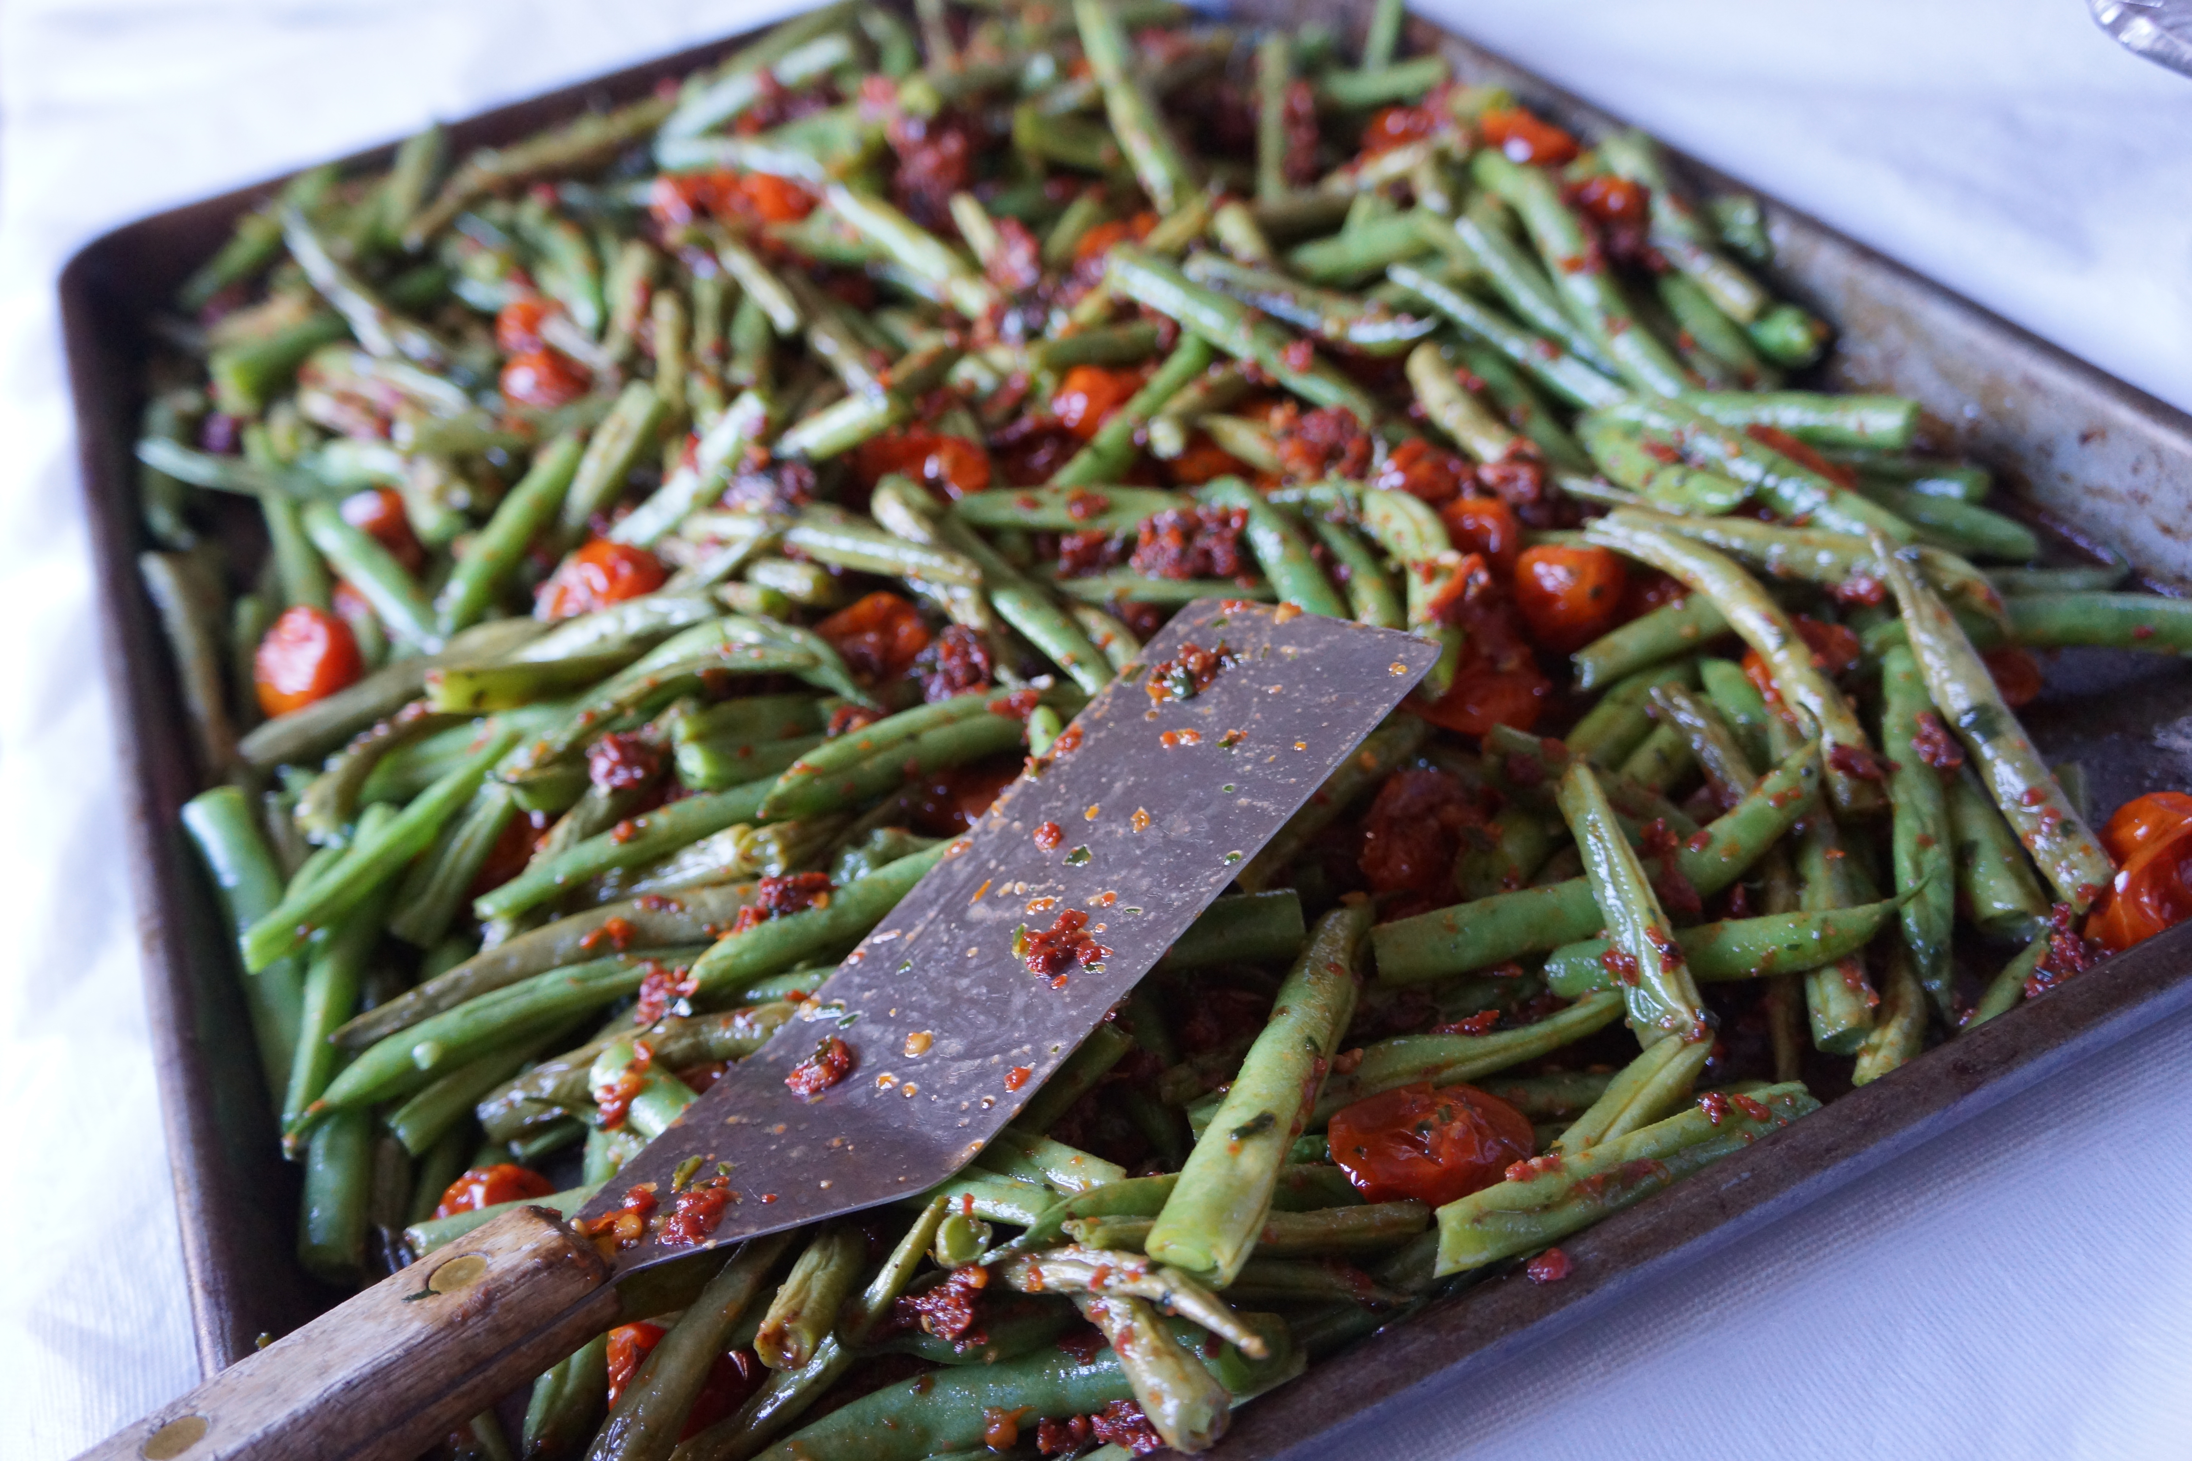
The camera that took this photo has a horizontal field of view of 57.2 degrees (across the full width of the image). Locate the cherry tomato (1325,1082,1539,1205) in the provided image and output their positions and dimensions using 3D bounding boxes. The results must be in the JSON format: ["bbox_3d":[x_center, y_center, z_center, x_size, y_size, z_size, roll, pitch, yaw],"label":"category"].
[{"bbox_3d":[0.043,0.054,0.260,0.026,0.013,0.019,-6,40,5],"label":"cherry tomato"}]

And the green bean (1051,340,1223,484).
[{"bbox_3d":[0.009,-0.064,0.397,0.009,0.009,0.060,15,46,28],"label":"green bean"}]

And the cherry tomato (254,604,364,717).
[{"bbox_3d":[-0.146,-0.013,0.373,0.020,0.019,0.020,-26,42,-19],"label":"cherry tomato"}]

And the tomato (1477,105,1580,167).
[{"bbox_3d":[0.099,-0.135,0.458,0.018,0.014,0.024,-30,43,-21],"label":"tomato"}]

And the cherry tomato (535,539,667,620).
[{"bbox_3d":[-0.092,-0.028,0.375,0.025,0.017,0.019,-14,40,-3],"label":"cherry tomato"}]

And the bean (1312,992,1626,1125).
[{"bbox_3d":[0.049,0.044,0.269,0.051,0.007,0.008,-18,40,-8],"label":"bean"}]

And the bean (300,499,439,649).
[{"bbox_3d":[-0.142,-0.031,0.391,0.009,0.009,0.062,-31,45,-24],"label":"bean"}]

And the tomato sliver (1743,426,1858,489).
[{"bbox_3d":[0.123,-0.048,0.351,0.006,0.007,0.021,-28,43,-19],"label":"tomato sliver"}]

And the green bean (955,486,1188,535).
[{"bbox_3d":[-0.005,-0.041,0.367,0.045,0.008,0.009,4,42,17],"label":"green bean"}]

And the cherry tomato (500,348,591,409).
[{"bbox_3d":[-0.122,-0.078,0.444,0.020,0.015,0.017,-19,41,-11],"label":"cherry tomato"}]

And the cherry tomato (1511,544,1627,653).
[{"bbox_3d":[0.077,-0.021,0.328,0.019,0.018,0.019,0,41,13],"label":"cherry tomato"}]

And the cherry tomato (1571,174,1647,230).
[{"bbox_3d":[0.111,-0.114,0.435,0.018,0.013,0.016,2,41,14],"label":"cherry tomato"}]

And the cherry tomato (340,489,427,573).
[{"bbox_3d":[-0.144,-0.040,0.405,0.019,0.018,0.019,-25,42,-16],"label":"cherry tomato"}]

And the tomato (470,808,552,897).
[{"bbox_3d":[-0.095,0.020,0.328,0.018,0.015,0.017,-23,42,-16],"label":"tomato"}]

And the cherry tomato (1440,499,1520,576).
[{"bbox_3d":[0.066,-0.033,0.345,0.017,0.016,0.017,-2,41,11],"label":"cherry tomato"}]

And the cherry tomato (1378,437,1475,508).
[{"bbox_3d":[0.059,-0.046,0.362,0.018,0.012,0.016,-1,40,9],"label":"cherry tomato"}]

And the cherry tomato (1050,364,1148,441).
[{"bbox_3d":[0.001,-0.065,0.400,0.019,0.017,0.018,-10,40,2],"label":"cherry tomato"}]

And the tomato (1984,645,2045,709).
[{"bbox_3d":[0.145,-0.010,0.320,0.015,0.012,0.015,12,44,24],"label":"tomato"}]

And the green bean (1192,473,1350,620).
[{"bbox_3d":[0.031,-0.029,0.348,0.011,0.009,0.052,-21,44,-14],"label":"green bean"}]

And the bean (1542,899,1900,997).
[{"bbox_3d":[0.088,0.030,0.279,0.051,0.008,0.011,-10,40,0],"label":"bean"}]

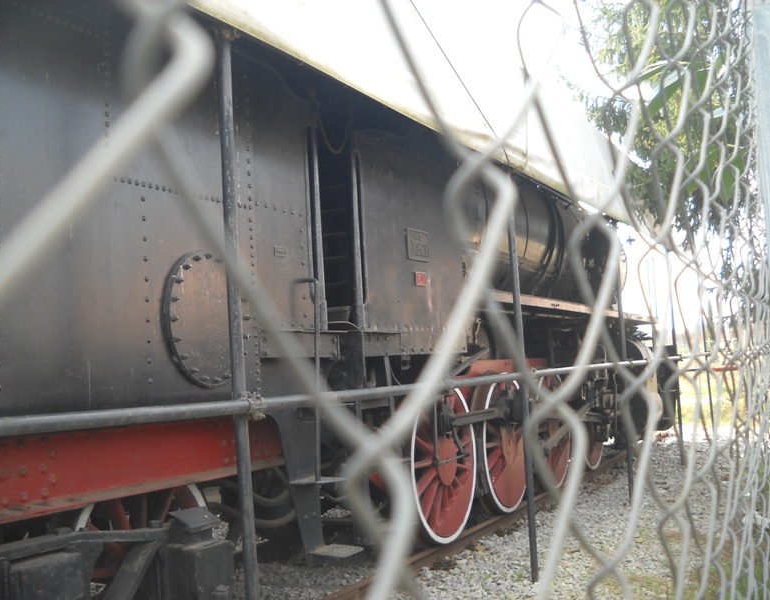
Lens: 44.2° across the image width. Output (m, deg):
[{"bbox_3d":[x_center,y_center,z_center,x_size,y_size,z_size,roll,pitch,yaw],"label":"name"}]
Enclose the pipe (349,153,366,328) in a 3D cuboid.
[{"bbox_3d":[-0.162,-0.353,5.518,0.040,1.028,0.040,-5,-5,26],"label":"pipe"}]

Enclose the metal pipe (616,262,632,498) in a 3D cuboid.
[{"bbox_3d":[2.736,0.829,10.837,0.050,2.850,0.050,-4,-4,26],"label":"metal pipe"}]

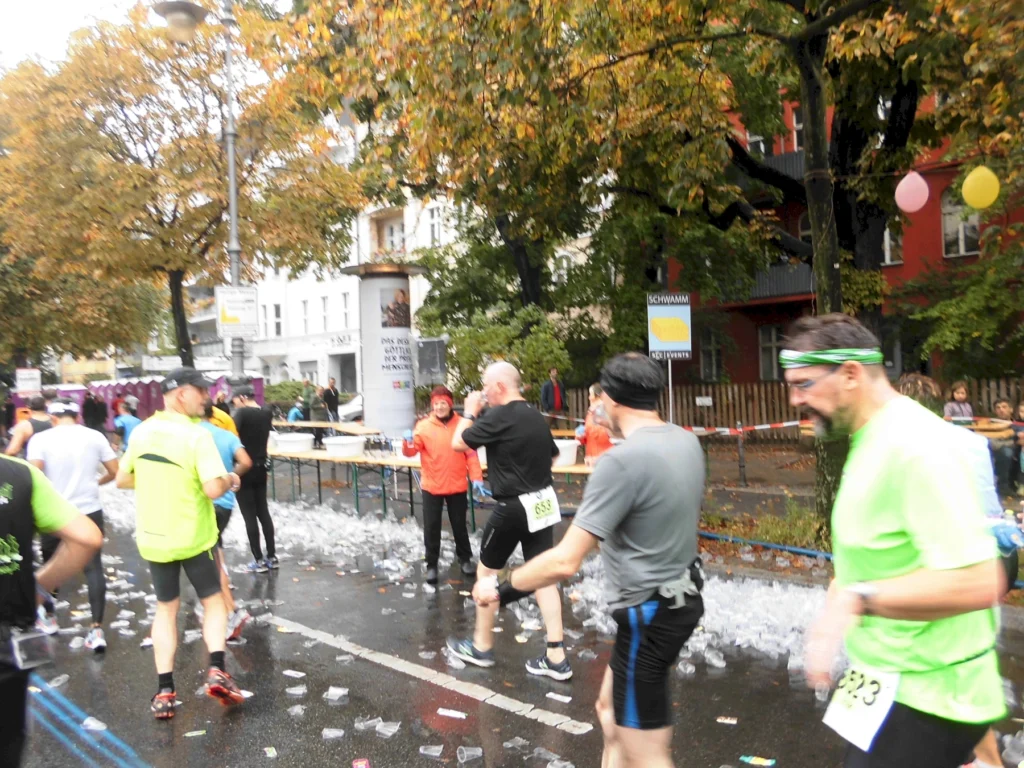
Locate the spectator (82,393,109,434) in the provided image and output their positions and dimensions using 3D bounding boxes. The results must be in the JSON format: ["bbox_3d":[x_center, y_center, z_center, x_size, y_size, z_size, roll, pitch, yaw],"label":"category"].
[{"bbox_3d":[-12.185,1.097,22.500,0.520,1.750,0.340,-2,0,15],"label":"spectator"}]

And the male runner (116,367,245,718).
[{"bbox_3d":[-1.754,0.816,4.070,0.620,1.790,0.580,-2,0,-42],"label":"male runner"}]

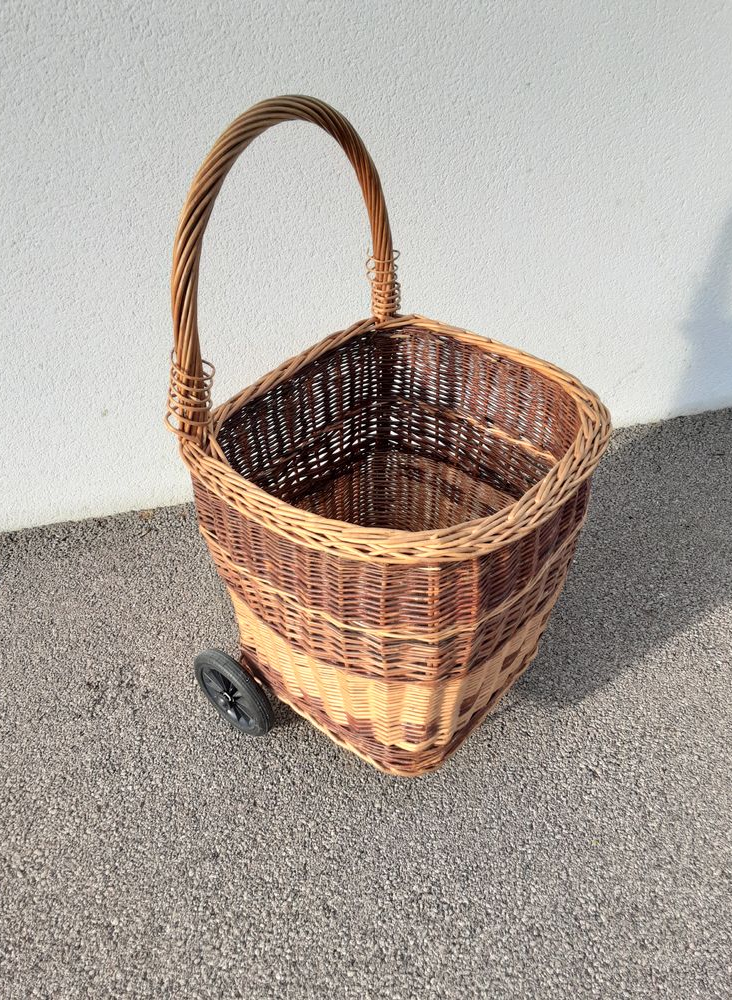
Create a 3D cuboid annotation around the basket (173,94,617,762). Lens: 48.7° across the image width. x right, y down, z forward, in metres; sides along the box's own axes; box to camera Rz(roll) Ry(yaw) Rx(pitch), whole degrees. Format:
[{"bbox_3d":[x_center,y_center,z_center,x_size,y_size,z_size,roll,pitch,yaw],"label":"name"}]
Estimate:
[{"bbox_3d":[0.047,-0.029,1.058,0.465,0.874,0.473,27,48,31],"label":"basket"}]

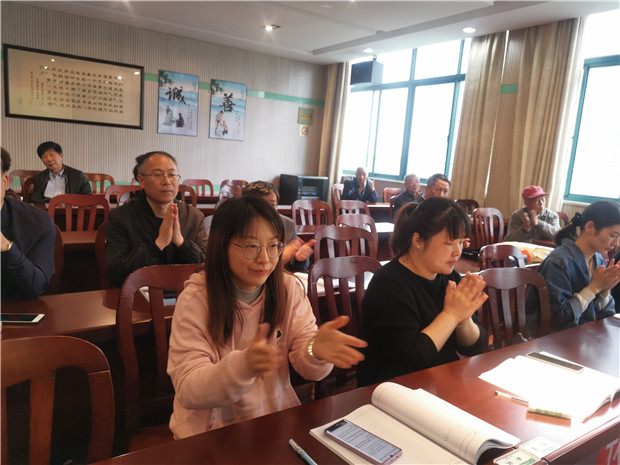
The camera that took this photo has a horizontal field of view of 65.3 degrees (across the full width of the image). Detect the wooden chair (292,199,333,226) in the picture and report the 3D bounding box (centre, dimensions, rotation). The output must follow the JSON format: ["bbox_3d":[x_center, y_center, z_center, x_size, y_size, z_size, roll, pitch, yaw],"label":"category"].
[{"bbox_3d":[0.147,0.206,4.474,0.450,0.955,0.520,-2,11,-35],"label":"wooden chair"}]

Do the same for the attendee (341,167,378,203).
[{"bbox_3d":[0.663,-0.319,7.037,0.560,1.250,0.750,-2,11,-35],"label":"attendee"}]

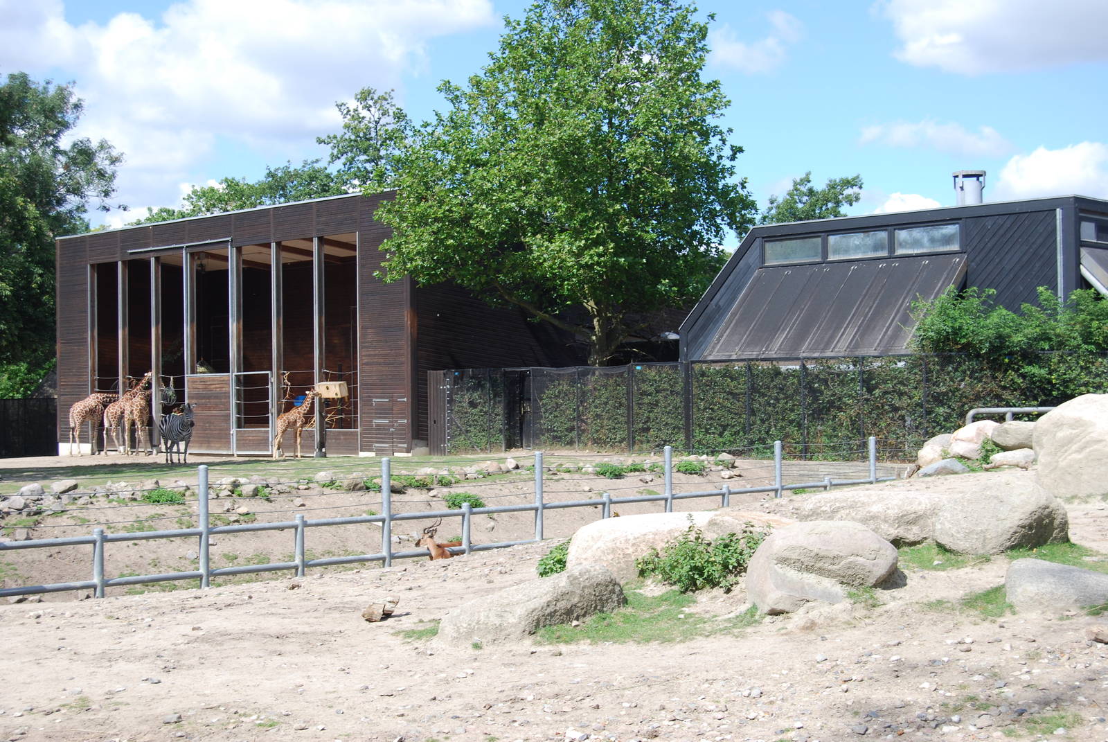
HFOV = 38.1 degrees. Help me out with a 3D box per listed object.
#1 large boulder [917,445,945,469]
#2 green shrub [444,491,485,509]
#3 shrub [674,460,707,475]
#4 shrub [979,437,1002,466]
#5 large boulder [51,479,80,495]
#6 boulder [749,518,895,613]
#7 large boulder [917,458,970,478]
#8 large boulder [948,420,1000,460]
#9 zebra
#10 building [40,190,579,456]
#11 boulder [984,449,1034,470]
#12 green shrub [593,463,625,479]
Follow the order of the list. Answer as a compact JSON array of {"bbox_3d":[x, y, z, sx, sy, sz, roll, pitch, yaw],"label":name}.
[{"bbox_3d":[6.242,1.424,26.500,0.530,0.415,0.500,-1,-1,13],"label":"large boulder"},{"bbox_3d":[-1.566,2.261,28.000,0.726,0.318,0.620,-1,-1,-3],"label":"green shrub"},{"bbox_3d":[2.638,1.867,31.000,0.636,0.285,0.520,-1,-1,5],"label":"shrub"},{"bbox_3d":[7.134,1.309,26.200,0.382,0.439,0.380,-1,-1,15],"label":"shrub"},{"bbox_3d":[-10.886,2.574,35.700,0.630,0.320,0.460,-1,-1,0],"label":"large boulder"},{"bbox_3d":[2.374,1.726,14.200,1.240,0.780,1.000,-1,-1,0],"label":"boulder"},{"bbox_3d":[6.125,1.518,25.200,0.780,0.360,0.600,-1,-1,0],"label":"large boulder"},{"bbox_3d":[7.089,1.159,27.000,0.890,0.686,0.750,-1,-1,15],"label":"large boulder"},{"bbox_3d":[-10.188,1.676,43.400,0.550,1.600,1.850,0,-1,-35],"label":"zebra"},{"bbox_3d":[-8.218,-0.961,51.566,18.250,7.340,6.800,-2,-1,43],"label":"building"},{"bbox_3d":[7.267,1.391,25.500,0.827,0.331,0.550,-1,-1,16],"label":"boulder"},{"bbox_3d":[1.279,2.298,37.000,0.720,0.350,0.600,-1,-1,0],"label":"green shrub"}]

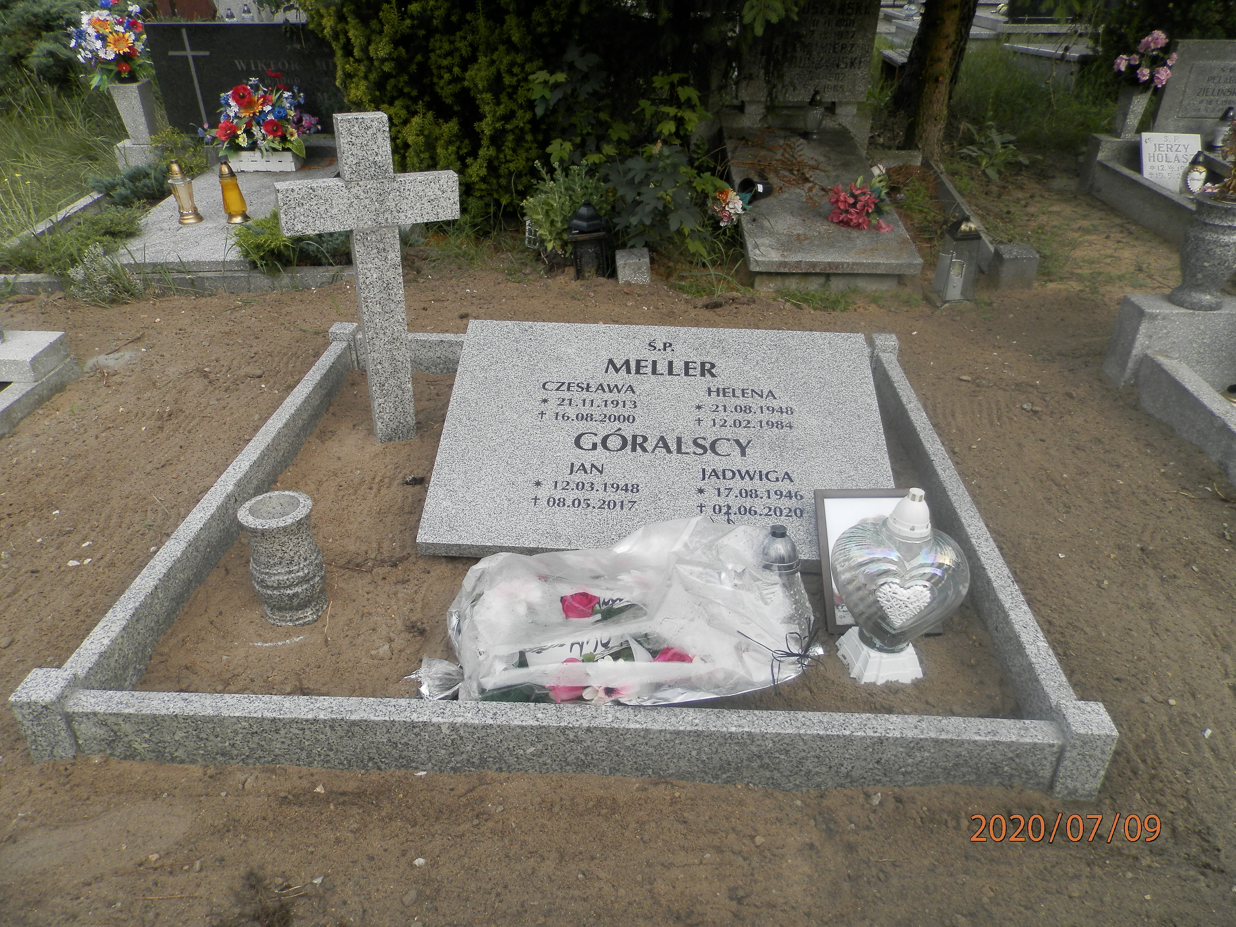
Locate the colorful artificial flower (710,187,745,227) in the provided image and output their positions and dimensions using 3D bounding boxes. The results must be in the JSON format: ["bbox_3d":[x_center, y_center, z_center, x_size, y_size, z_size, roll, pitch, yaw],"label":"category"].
[{"bbox_3d":[0.527,-1.232,4.290,0.170,0.180,0.160,2,30,3],"label":"colorful artificial flower"}]

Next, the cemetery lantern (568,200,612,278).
[{"bbox_3d":[-0.124,-1.021,4.055,0.170,0.337,0.170,2,30,3],"label":"cemetery lantern"}]

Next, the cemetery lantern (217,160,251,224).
[{"bbox_3d":[-1.864,-1.312,4.314,0.105,0.285,0.105,2,30,3],"label":"cemetery lantern"}]

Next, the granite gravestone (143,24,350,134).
[{"bbox_3d":[-1.996,-2.328,5.389,1.515,0.626,0.091,2,30,3],"label":"granite gravestone"}]

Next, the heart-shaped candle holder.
[{"bbox_3d":[0.551,0.217,1.773,0.242,0.384,0.140,-1,30,-2],"label":"heart-shaped candle holder"}]

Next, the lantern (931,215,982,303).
[{"bbox_3d":[1.453,-0.879,3.795,0.145,0.331,0.145,2,30,3],"label":"lantern"}]

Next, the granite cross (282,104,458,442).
[{"bbox_3d":[-0.681,-0.495,2.559,0.472,0.951,0.065,-13,34,-24],"label":"granite cross"}]

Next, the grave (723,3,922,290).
[{"bbox_3d":[1.013,-1.758,4.492,0.798,1.142,2.101,2,30,3],"label":"grave"}]

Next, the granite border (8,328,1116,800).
[{"bbox_3d":[-0.075,0.053,2.401,1.970,0.156,1.826,2,30,3],"label":"granite border"}]

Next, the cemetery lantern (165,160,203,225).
[{"bbox_3d":[-2.095,-1.316,4.321,0.115,0.291,0.115,2,30,3],"label":"cemetery lantern"}]

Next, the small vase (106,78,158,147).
[{"bbox_3d":[-2.973,-2.186,5.522,0.182,0.333,0.172,2,30,3],"label":"small vase"}]

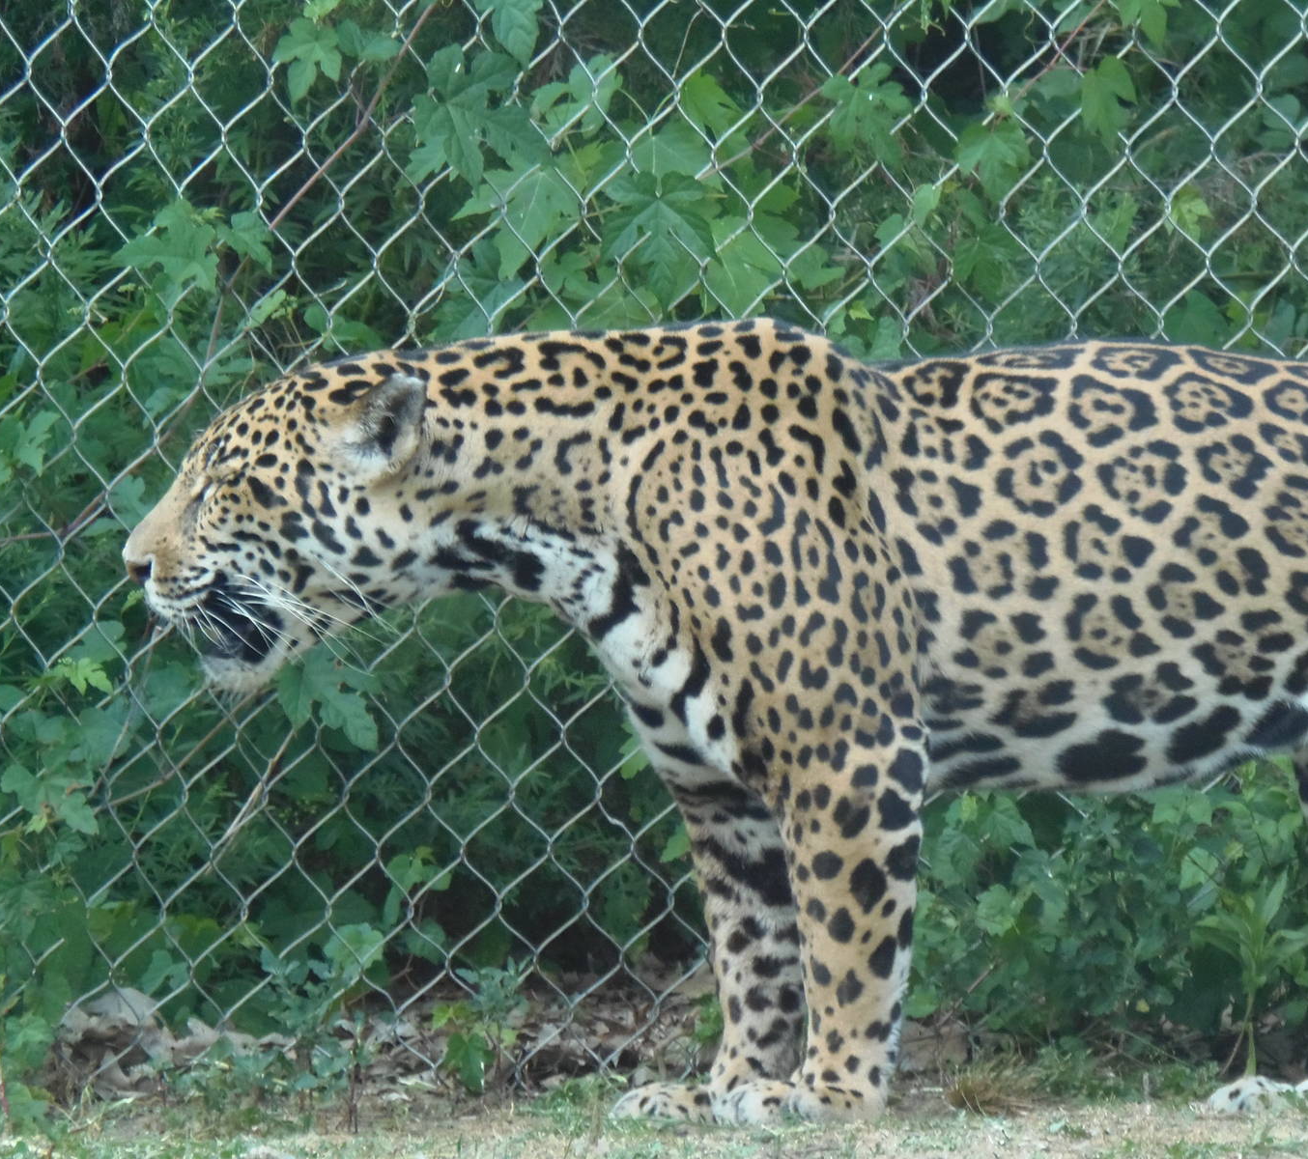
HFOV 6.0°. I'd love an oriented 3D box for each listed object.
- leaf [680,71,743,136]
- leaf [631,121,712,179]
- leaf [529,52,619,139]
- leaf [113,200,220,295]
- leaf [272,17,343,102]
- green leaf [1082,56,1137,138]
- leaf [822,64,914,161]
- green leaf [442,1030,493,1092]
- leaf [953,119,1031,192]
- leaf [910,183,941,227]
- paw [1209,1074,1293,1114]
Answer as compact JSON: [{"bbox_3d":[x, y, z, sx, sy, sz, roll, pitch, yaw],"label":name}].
[{"bbox_3d":[0.043,-0.358,9.410,0.047,0.053,0.030,0,2,0],"label":"leaf"},{"bbox_3d":[0.013,-0.318,9.400,0.066,0.055,0.030,0,2,0],"label":"leaf"},{"bbox_3d":[-0.059,-0.365,9.400,0.067,0.063,0.030,0,2,0],"label":"leaf"},{"bbox_3d":[-0.364,-0.248,9.310,0.079,0.071,0.030,0,2,0],"label":"leaf"},{"bbox_3d":[-0.259,-0.389,9.310,0.051,0.063,0.030,0,2,0],"label":"leaf"},{"bbox_3d":[0.340,-0.360,9.310,0.043,0.061,0.030,0,2,0],"label":"green leaf"},{"bbox_3d":[0.179,-0.391,10.440,0.077,0.083,0.035,1,4,0],"label":"leaf"},{"bbox_3d":[-0.139,0.359,9.290,0.038,0.047,0.030,0,2,0],"label":"green leaf"},{"bbox_3d":[0.283,-0.355,10.440,0.066,0.060,0.030,1,4,0],"label":"leaf"},{"bbox_3d":[0.228,-0.314,10.460,0.025,0.035,0.014,1,4,0],"label":"leaf"},{"bbox_3d":[0.434,0.374,9.070,0.075,0.029,0.075,0,2,0],"label":"paw"}]

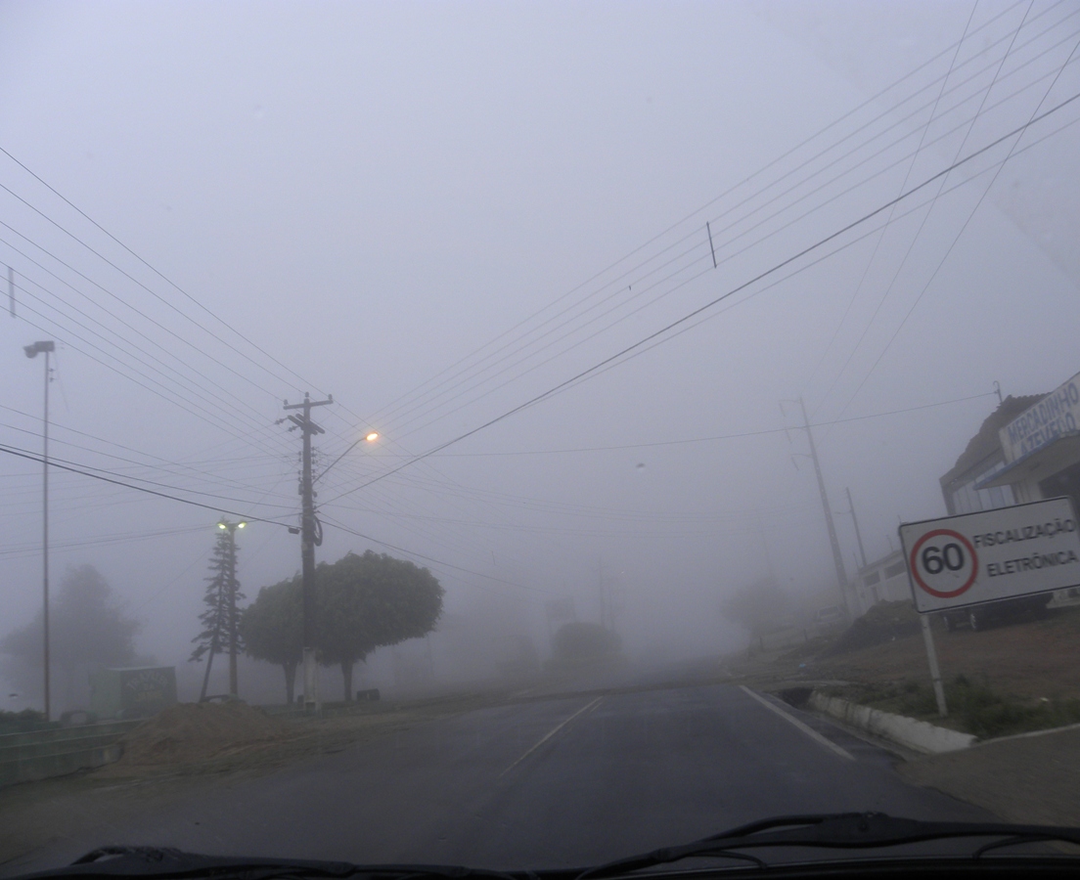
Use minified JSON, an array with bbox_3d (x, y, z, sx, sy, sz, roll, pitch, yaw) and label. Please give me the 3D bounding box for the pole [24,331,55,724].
[{"bbox_3d":[-16.955,2.806,30.064,1.000,13.228,0.400,2,-17,-29],"label":"pole"}]

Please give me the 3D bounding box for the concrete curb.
[{"bbox_3d":[3.941,3.305,10.677,0.250,0.230,7.000,-8,-14,7],"label":"concrete curb"}]

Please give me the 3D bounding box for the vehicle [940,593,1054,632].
[{"bbox_3d":[11.821,4.270,23.180,1.600,1.450,3.850,-9,-15,9],"label":"vehicle"}]

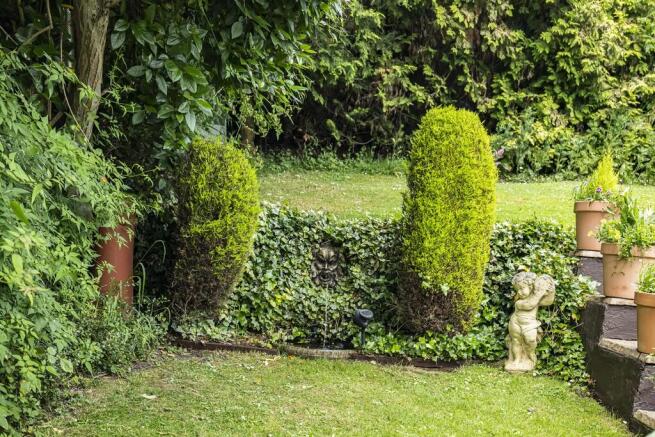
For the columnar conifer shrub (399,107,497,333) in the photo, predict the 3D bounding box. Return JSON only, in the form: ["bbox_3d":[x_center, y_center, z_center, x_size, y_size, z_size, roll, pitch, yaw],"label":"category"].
[{"bbox_3d":[0.859,0.003,4.600,0.643,1.608,0.643,3,5,0],"label":"columnar conifer shrub"}]

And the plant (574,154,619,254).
[{"bbox_3d":[1.793,-0.113,4.250,0.296,0.652,0.296,3,5,0],"label":"plant"}]

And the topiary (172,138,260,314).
[{"bbox_3d":[-0.826,0.056,4.750,0.623,1.297,0.623,3,5,0],"label":"topiary"}]

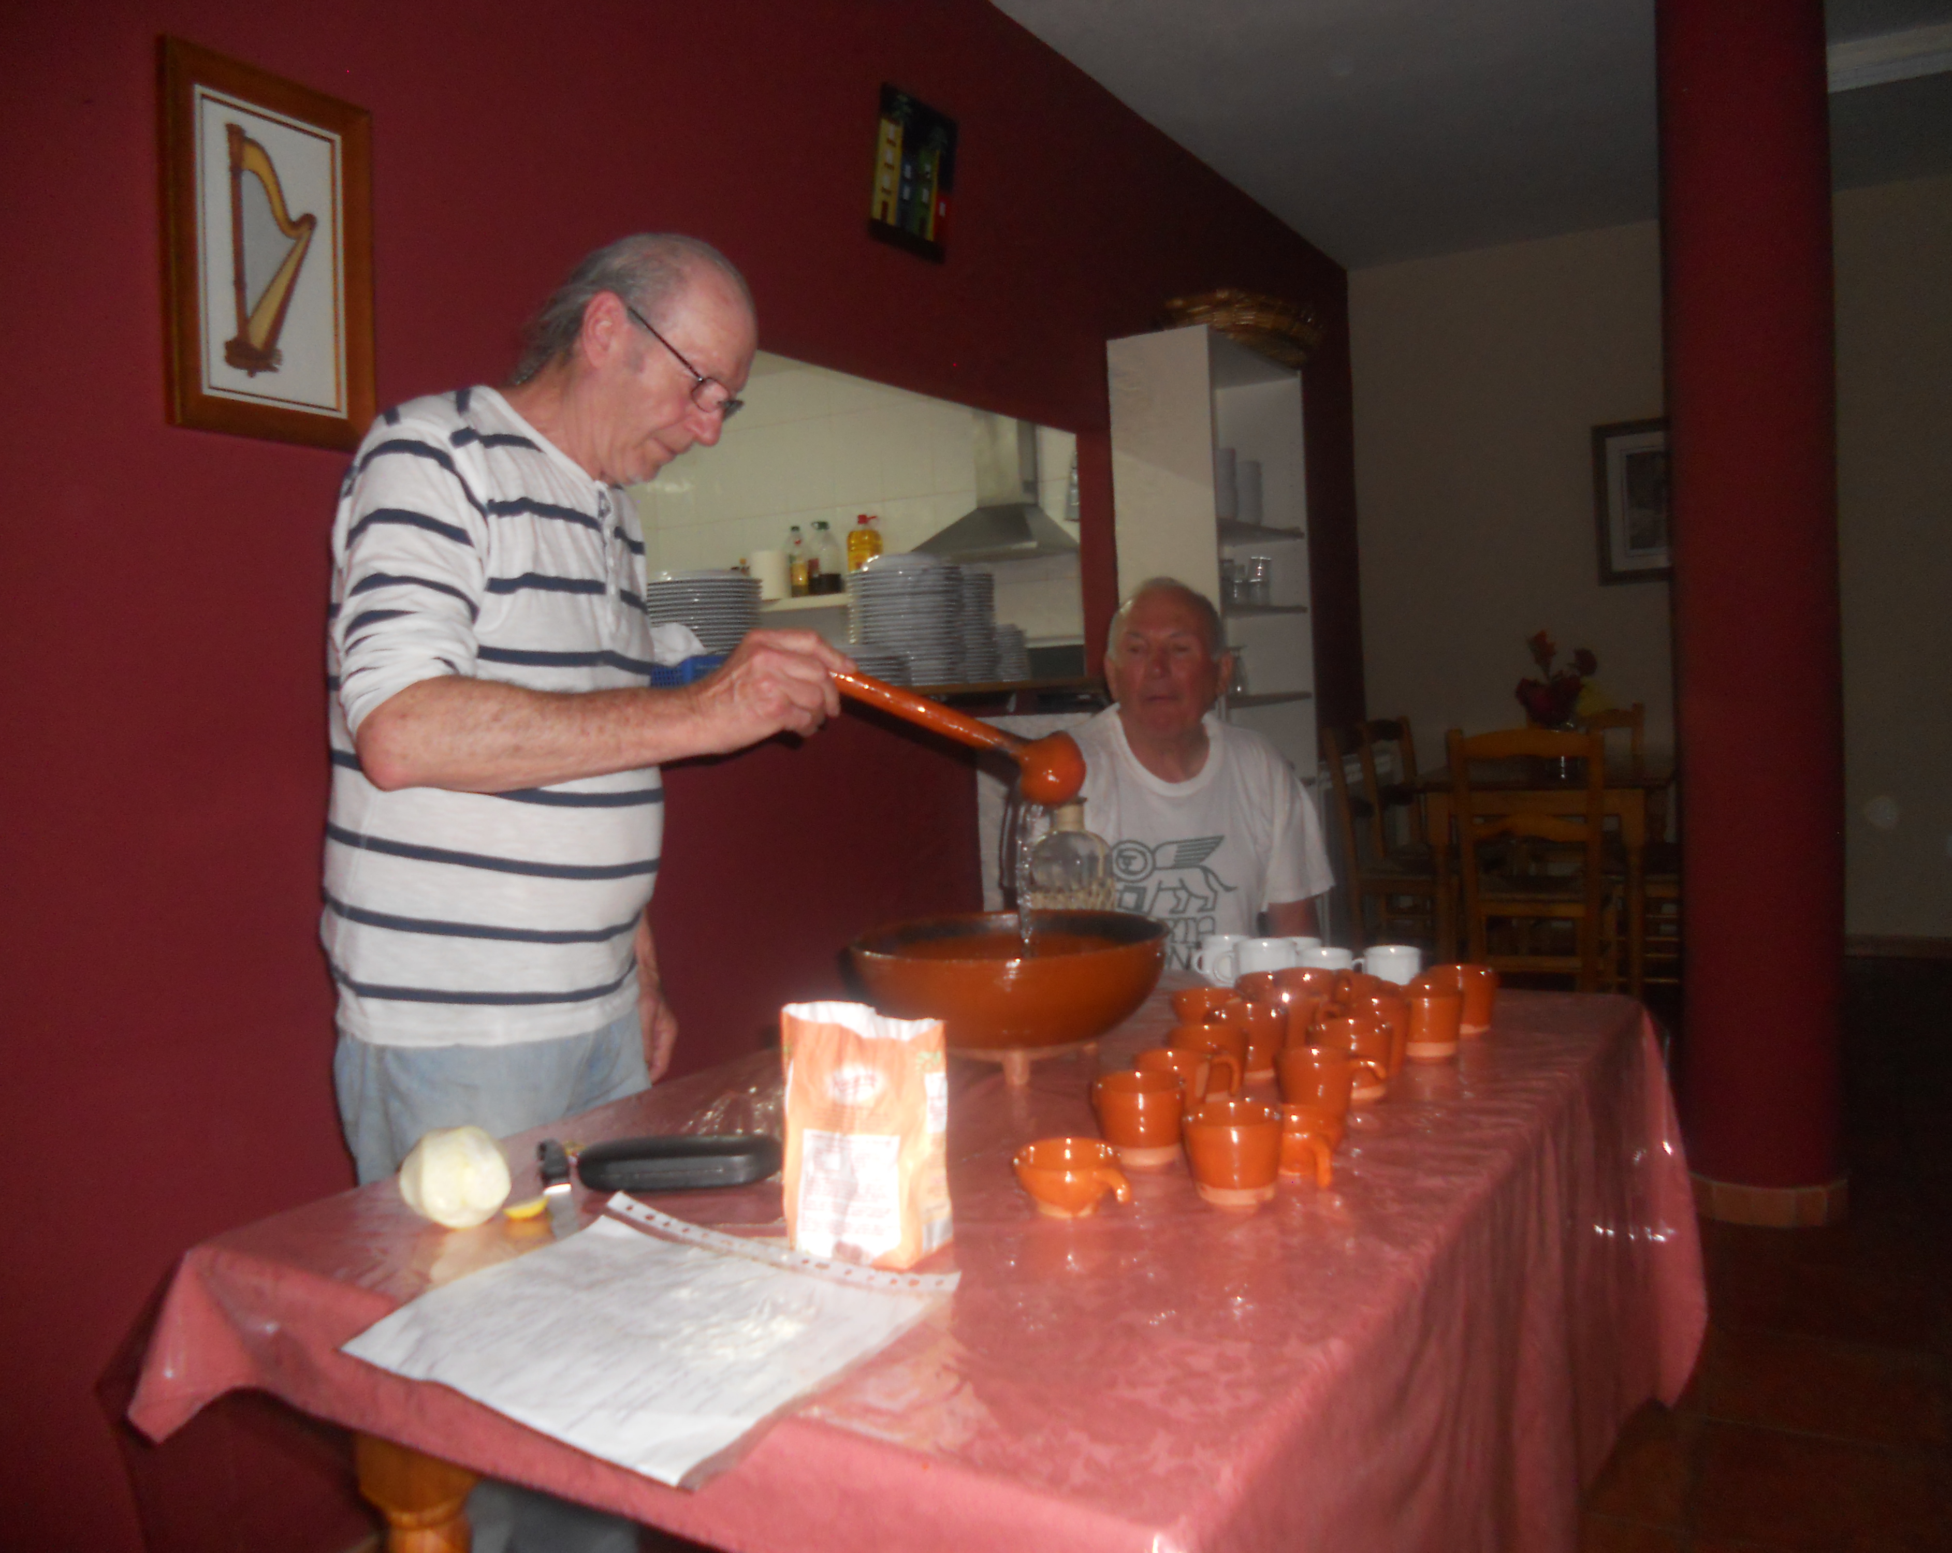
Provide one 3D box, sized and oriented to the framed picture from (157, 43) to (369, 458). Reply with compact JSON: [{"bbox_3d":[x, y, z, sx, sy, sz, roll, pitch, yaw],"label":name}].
[{"bbox_3d":[-0.830,-0.622,1.933,0.035,0.435,0.292,2,5,29],"label":"framed picture"}]

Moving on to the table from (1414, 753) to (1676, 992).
[{"bbox_3d":[2.005,0.366,5.455,0.760,0.750,1.000,-1,3,29],"label":"table"}]

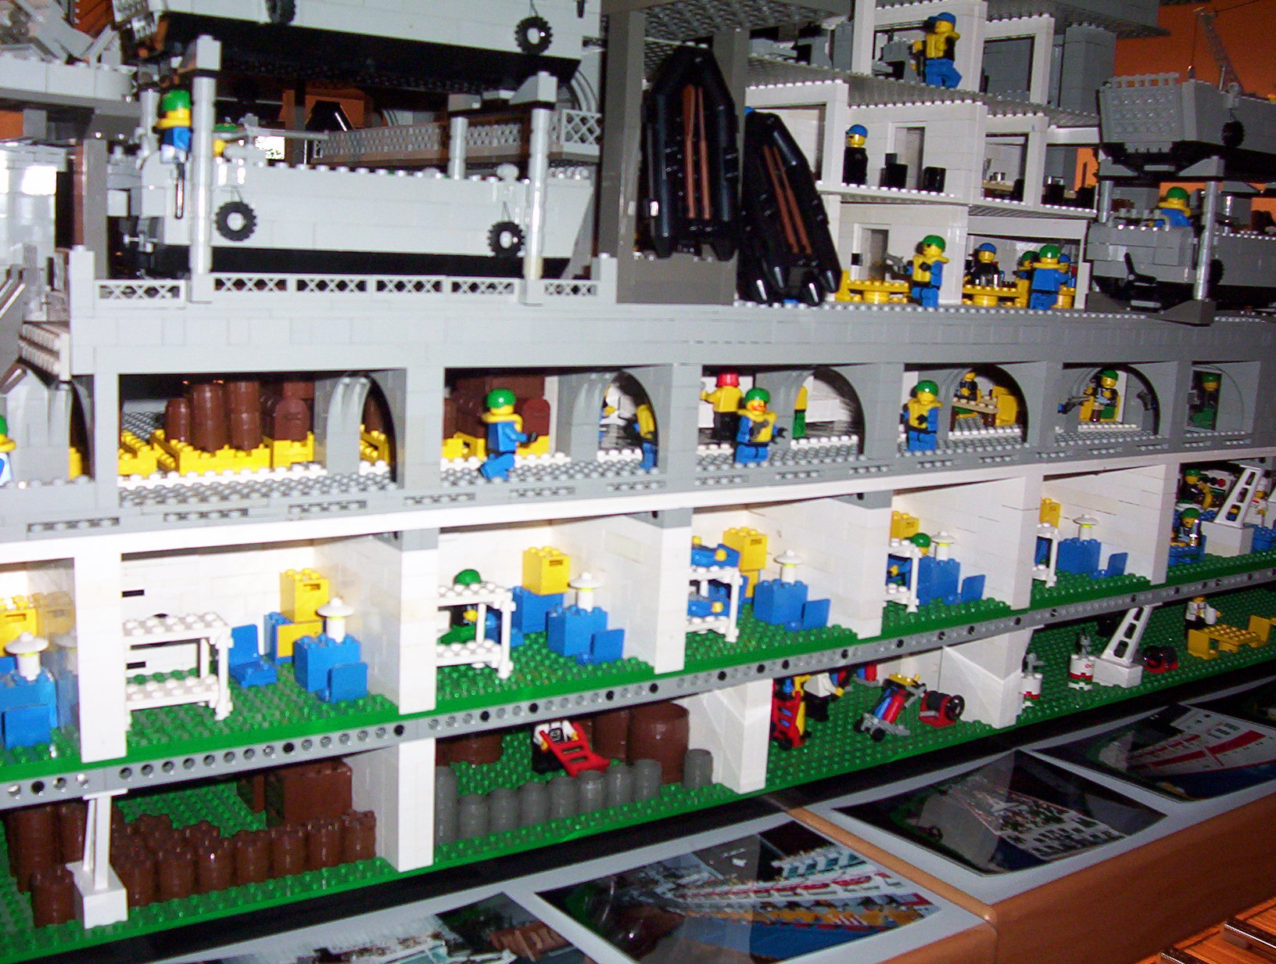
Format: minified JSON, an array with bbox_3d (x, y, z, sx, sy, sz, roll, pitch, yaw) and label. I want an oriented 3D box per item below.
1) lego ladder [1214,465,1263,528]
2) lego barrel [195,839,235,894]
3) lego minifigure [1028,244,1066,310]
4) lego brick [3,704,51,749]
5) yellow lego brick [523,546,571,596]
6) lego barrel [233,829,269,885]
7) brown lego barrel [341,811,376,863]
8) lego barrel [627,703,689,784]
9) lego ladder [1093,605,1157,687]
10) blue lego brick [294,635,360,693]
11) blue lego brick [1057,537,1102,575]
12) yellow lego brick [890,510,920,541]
[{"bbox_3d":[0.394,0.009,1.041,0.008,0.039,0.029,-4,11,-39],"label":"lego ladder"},{"bbox_3d":[-0.163,0.148,0.612,0.016,0.018,0.016,-4,12,-38],"label":"lego barrel"},{"bbox_3d":[0.225,-0.111,0.872,0.014,0.040,0.022,-6,12,-44],"label":"lego minifigure"},{"bbox_3d":[-0.232,0.091,0.602,0.016,0.018,0.016,-4,13,-35],"label":"lego brick"},{"bbox_3d":[-0.045,0.044,0.785,0.016,0.021,0.016,-4,11,-36],"label":"yellow lego brick"},{"bbox_3d":[-0.154,0.148,0.628,0.015,0.018,0.015,-4,11,-39],"label":"lego barrel"},{"bbox_3d":[-0.116,0.146,0.657,0.015,0.018,0.015,3,8,0],"label":"brown lego barrel"},{"bbox_3d":[0.011,0.131,0.794,0.030,0.034,0.030,2,9,0],"label":"lego barrel"},{"bbox_3d":[0.310,0.101,1.017,0.016,0.058,0.036,-4,13,-35],"label":"lego ladder"},{"bbox_3d":[-0.131,0.075,0.666,0.024,0.021,0.016,-4,12,-38],"label":"blue lego brick"},{"bbox_3d":[0.268,0.044,0.964,0.024,0.021,0.016,-4,11,-39],"label":"blue lego brick"},{"bbox_3d":[0.157,0.029,0.949,0.016,0.021,0.016,-4,13,-35],"label":"yellow lego brick"}]

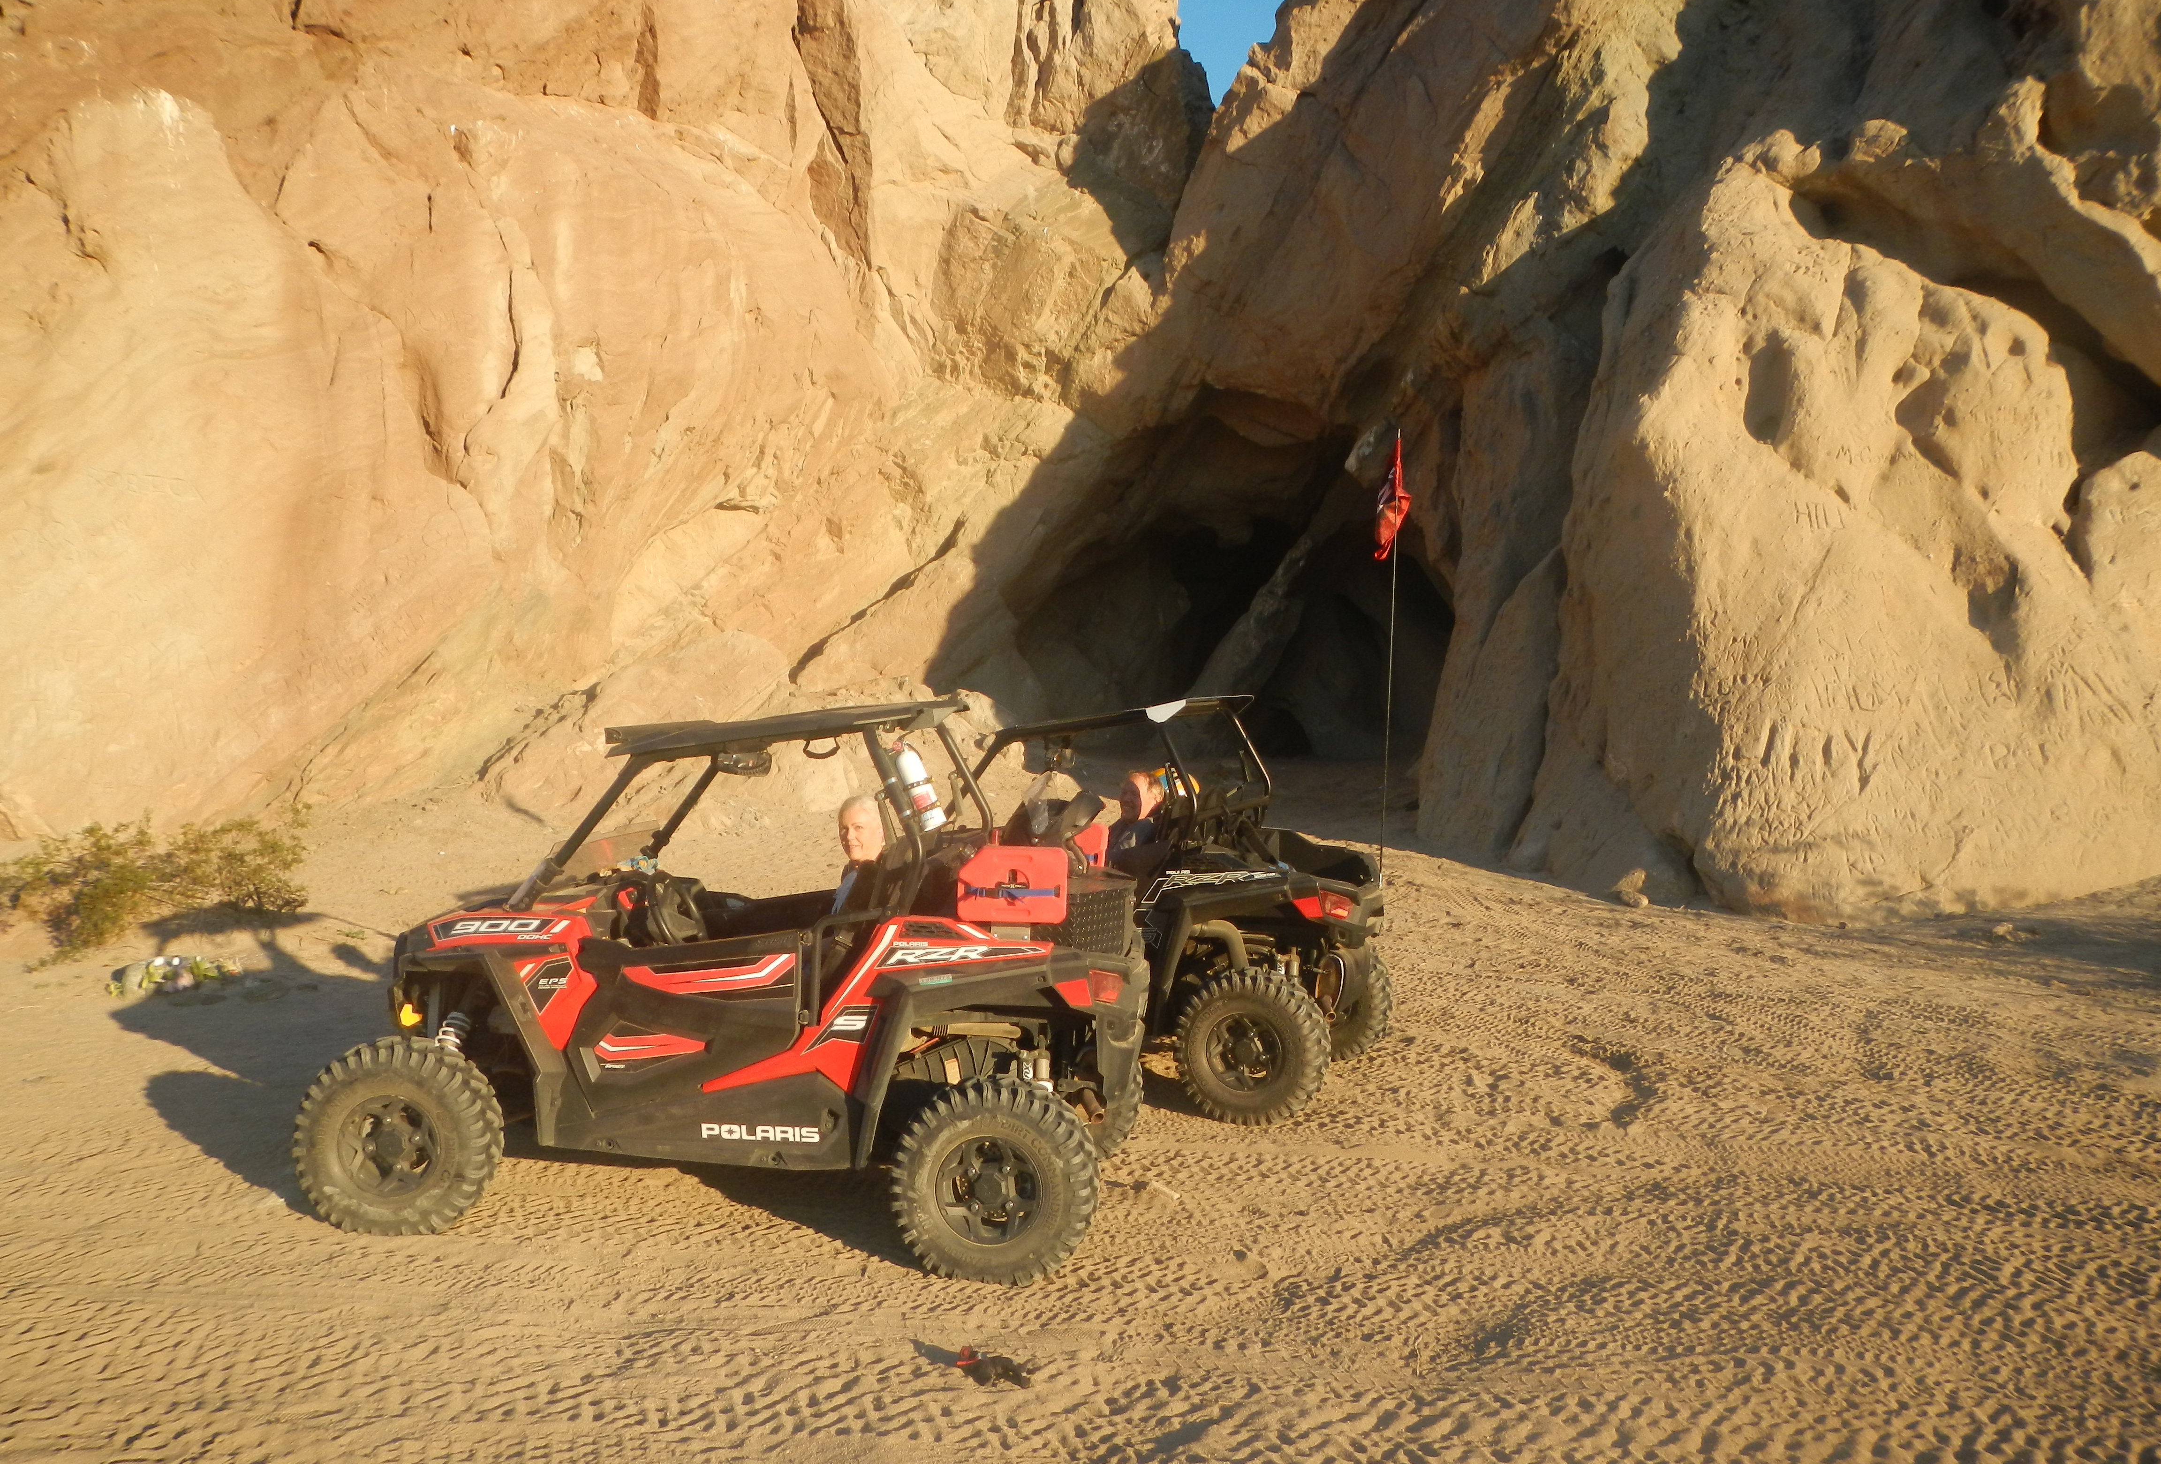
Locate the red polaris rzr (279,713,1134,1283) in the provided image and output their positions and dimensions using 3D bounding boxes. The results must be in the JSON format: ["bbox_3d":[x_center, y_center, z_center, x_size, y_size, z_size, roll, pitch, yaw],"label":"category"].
[{"bbox_3d":[-1.141,0.768,6.262,2.740,1.760,1.524,2,5,8],"label":"red polaris rzr"}]

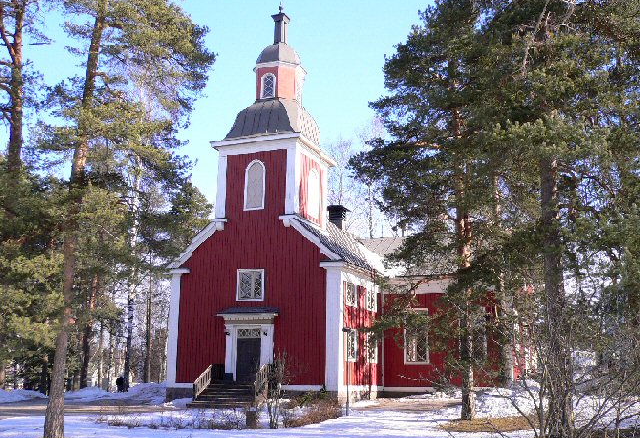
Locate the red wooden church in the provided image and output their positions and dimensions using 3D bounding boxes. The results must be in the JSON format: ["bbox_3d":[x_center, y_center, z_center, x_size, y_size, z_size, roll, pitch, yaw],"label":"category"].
[{"bbox_3d":[4.253,0.006,54.907,20.056,25.615,25.179,-4,-13,22],"label":"red wooden church"}]

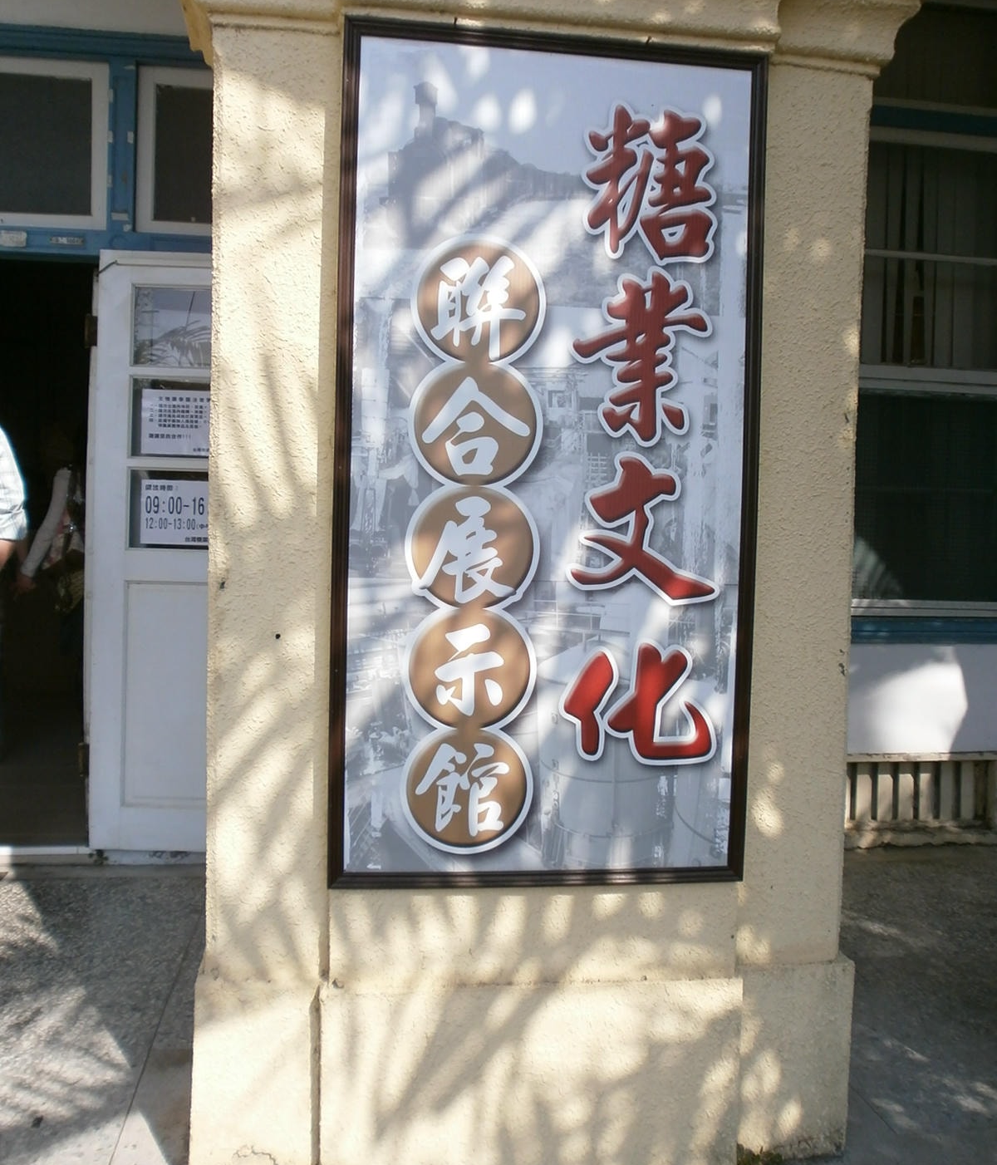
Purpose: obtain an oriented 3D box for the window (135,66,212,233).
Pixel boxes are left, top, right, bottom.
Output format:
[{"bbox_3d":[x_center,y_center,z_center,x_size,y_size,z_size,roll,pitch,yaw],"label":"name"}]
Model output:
[{"bbox_3d":[-0.926,-1.470,3.584,0.620,0.553,0.050,1,2,-8],"label":"window"}]

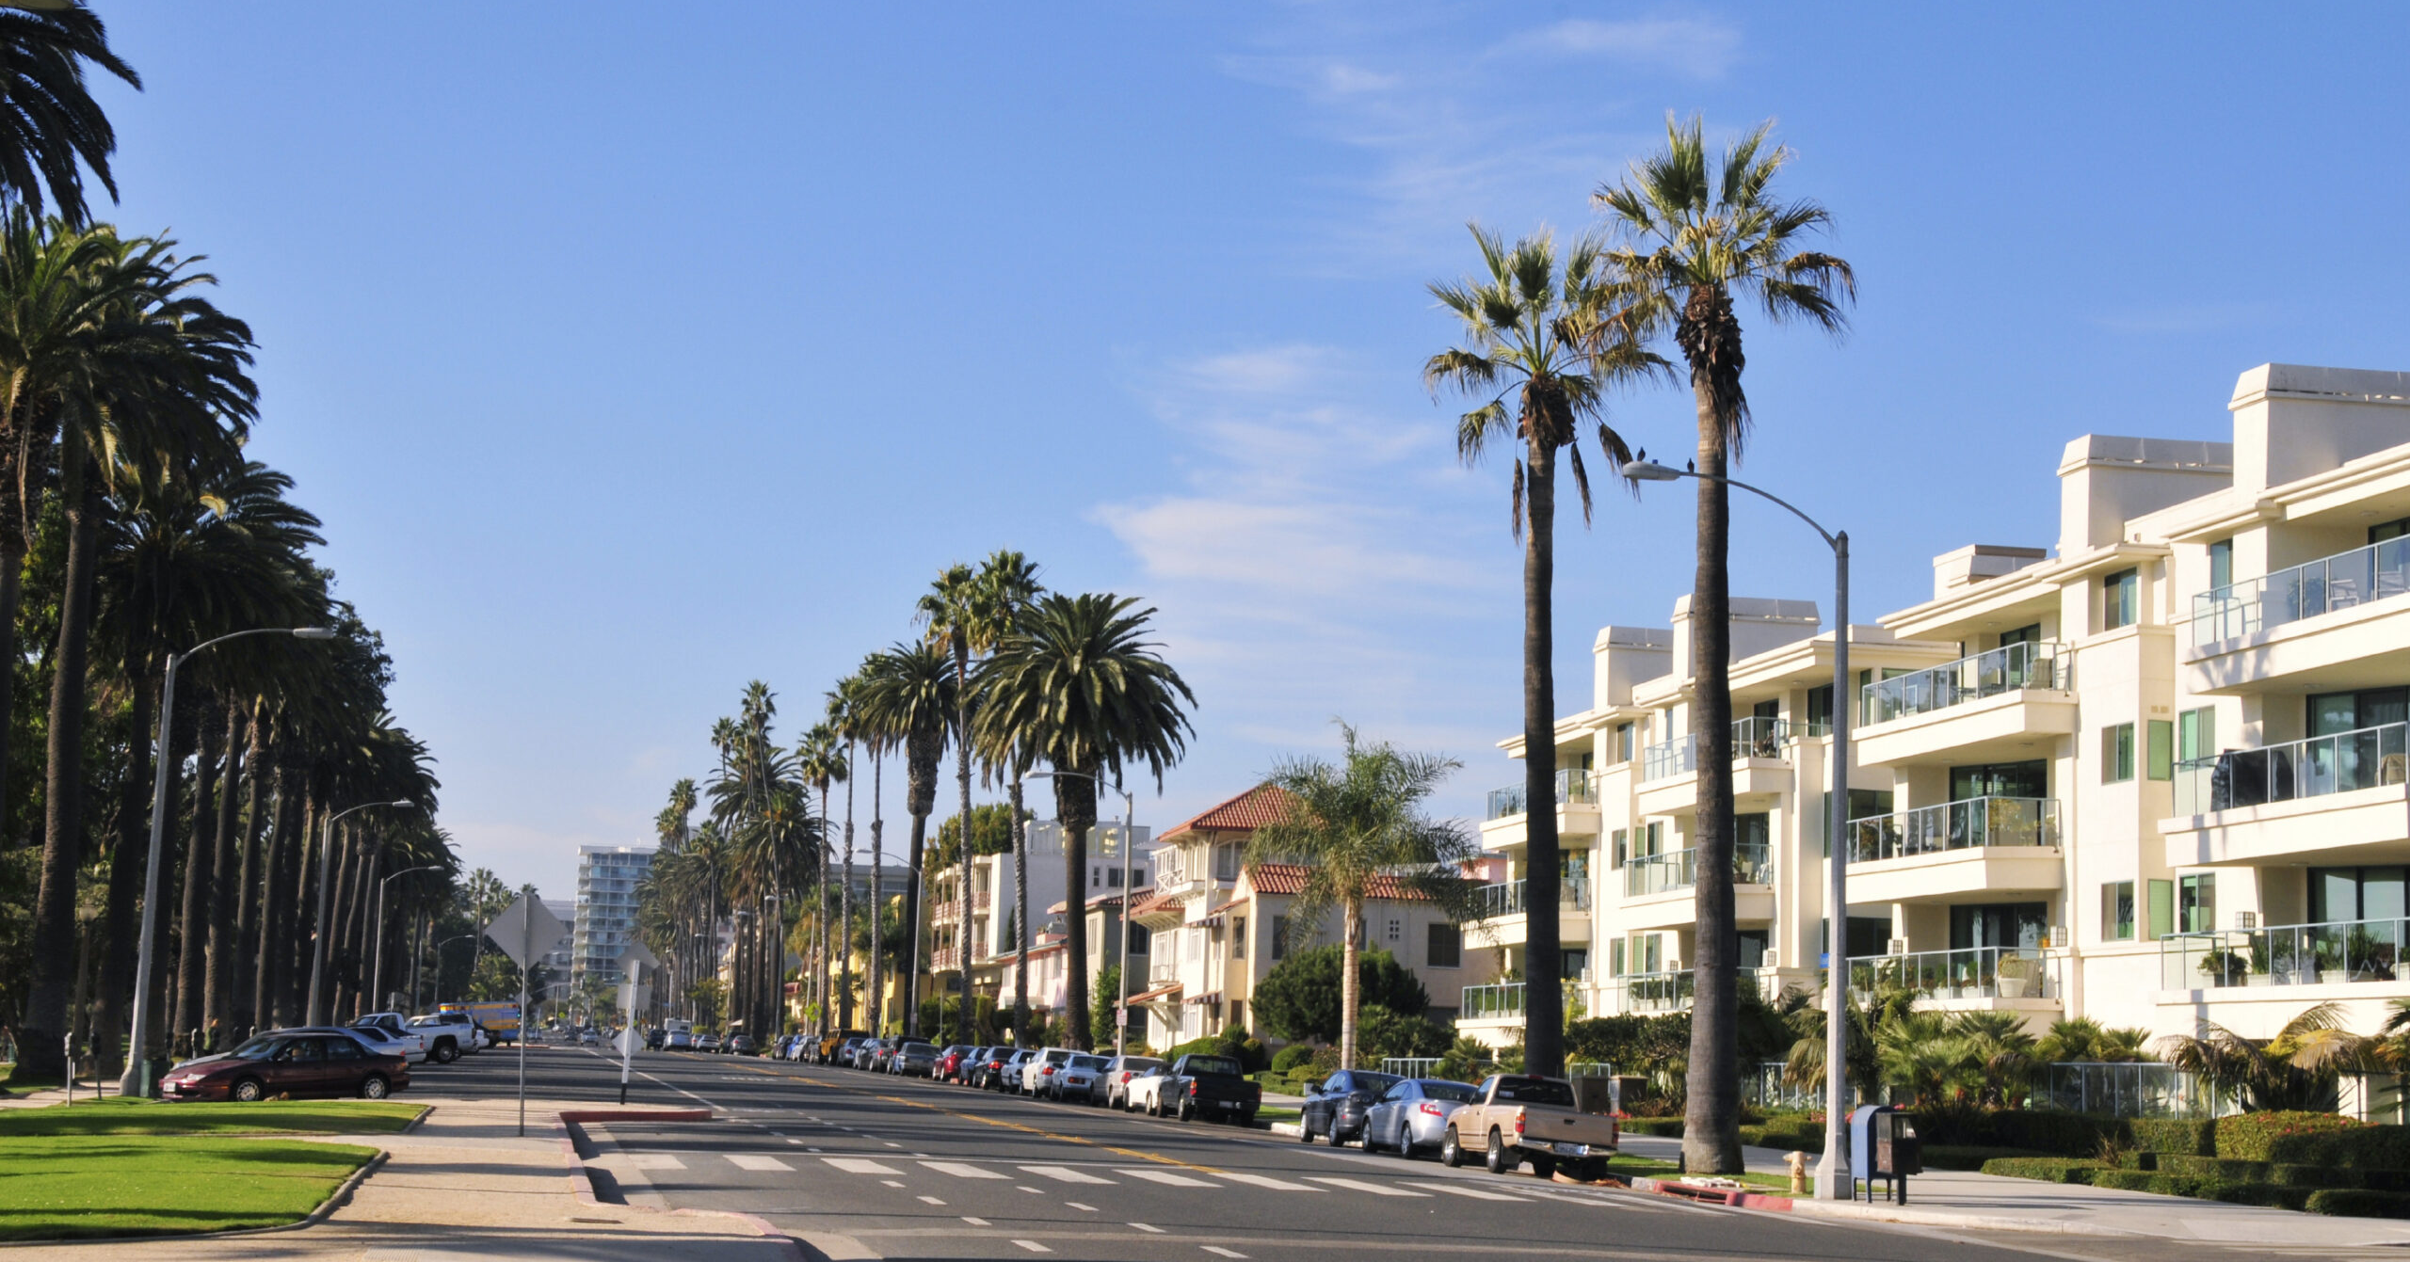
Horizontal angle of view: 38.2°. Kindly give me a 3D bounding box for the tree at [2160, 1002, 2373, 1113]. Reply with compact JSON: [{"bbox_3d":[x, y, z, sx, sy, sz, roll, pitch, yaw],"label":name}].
[{"bbox_3d":[16.982,7.256,55.663,3.300,2.660,3.300,3,-7,-10],"label":"tree"}]

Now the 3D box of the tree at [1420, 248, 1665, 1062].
[{"bbox_3d":[6.590,0.943,65.775,4.600,17.547,4.600,3,-7,-10],"label":"tree"}]

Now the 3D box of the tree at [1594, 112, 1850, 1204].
[{"bbox_3d":[8.384,0.073,56.745,4.256,17.378,4.256,1,-7,8],"label":"tree"}]

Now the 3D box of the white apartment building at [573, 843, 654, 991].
[{"bbox_3d":[-129.254,71.303,790.420,26.000,41.500,22.000,3,-7,-9],"label":"white apartment building"}]

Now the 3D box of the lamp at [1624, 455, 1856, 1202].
[{"bbox_3d":[7.342,2.722,47.890,3.440,9.940,0.480,3,-7,-11],"label":"lamp"}]

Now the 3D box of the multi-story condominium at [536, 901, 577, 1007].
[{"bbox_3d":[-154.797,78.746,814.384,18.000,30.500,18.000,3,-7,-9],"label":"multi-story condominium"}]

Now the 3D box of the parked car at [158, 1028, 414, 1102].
[{"bbox_3d":[-17.610,8.481,67.175,4.500,1.380,1.700,7,-9,-35],"label":"parked car"}]

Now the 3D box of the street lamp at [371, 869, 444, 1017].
[{"bbox_3d":[-42.811,17.461,186.989,3.440,9.940,0.450,3,-7,-11],"label":"street lamp"}]

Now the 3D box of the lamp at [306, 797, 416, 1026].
[{"bbox_3d":[-31.974,11.320,131.879,3.440,9.940,0.450,3,-7,-11],"label":"lamp"}]

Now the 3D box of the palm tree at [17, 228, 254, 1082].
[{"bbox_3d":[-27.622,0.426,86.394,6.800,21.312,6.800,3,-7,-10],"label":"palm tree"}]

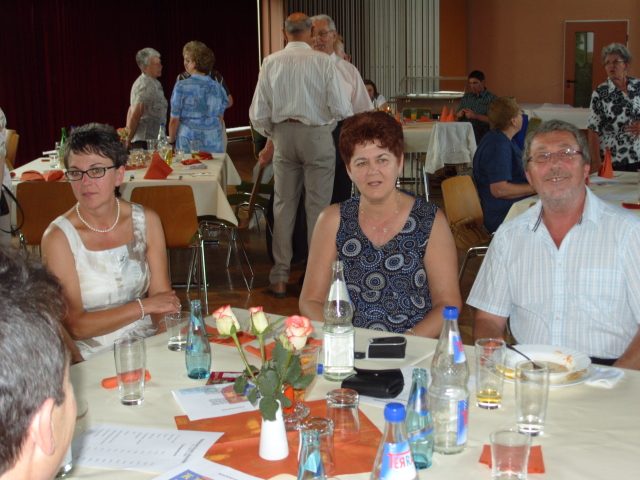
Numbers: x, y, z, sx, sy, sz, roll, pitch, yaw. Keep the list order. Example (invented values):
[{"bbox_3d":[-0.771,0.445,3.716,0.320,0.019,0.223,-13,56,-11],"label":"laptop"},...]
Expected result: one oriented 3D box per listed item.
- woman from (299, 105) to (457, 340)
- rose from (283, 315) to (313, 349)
[{"bbox_3d":[0.176,0.330,2.650,0.520,1.340,0.720,1,11,7],"label":"woman"},{"bbox_3d":[-0.042,0.174,1.734,0.060,0.066,0.058,-1,10,0],"label":"rose"}]

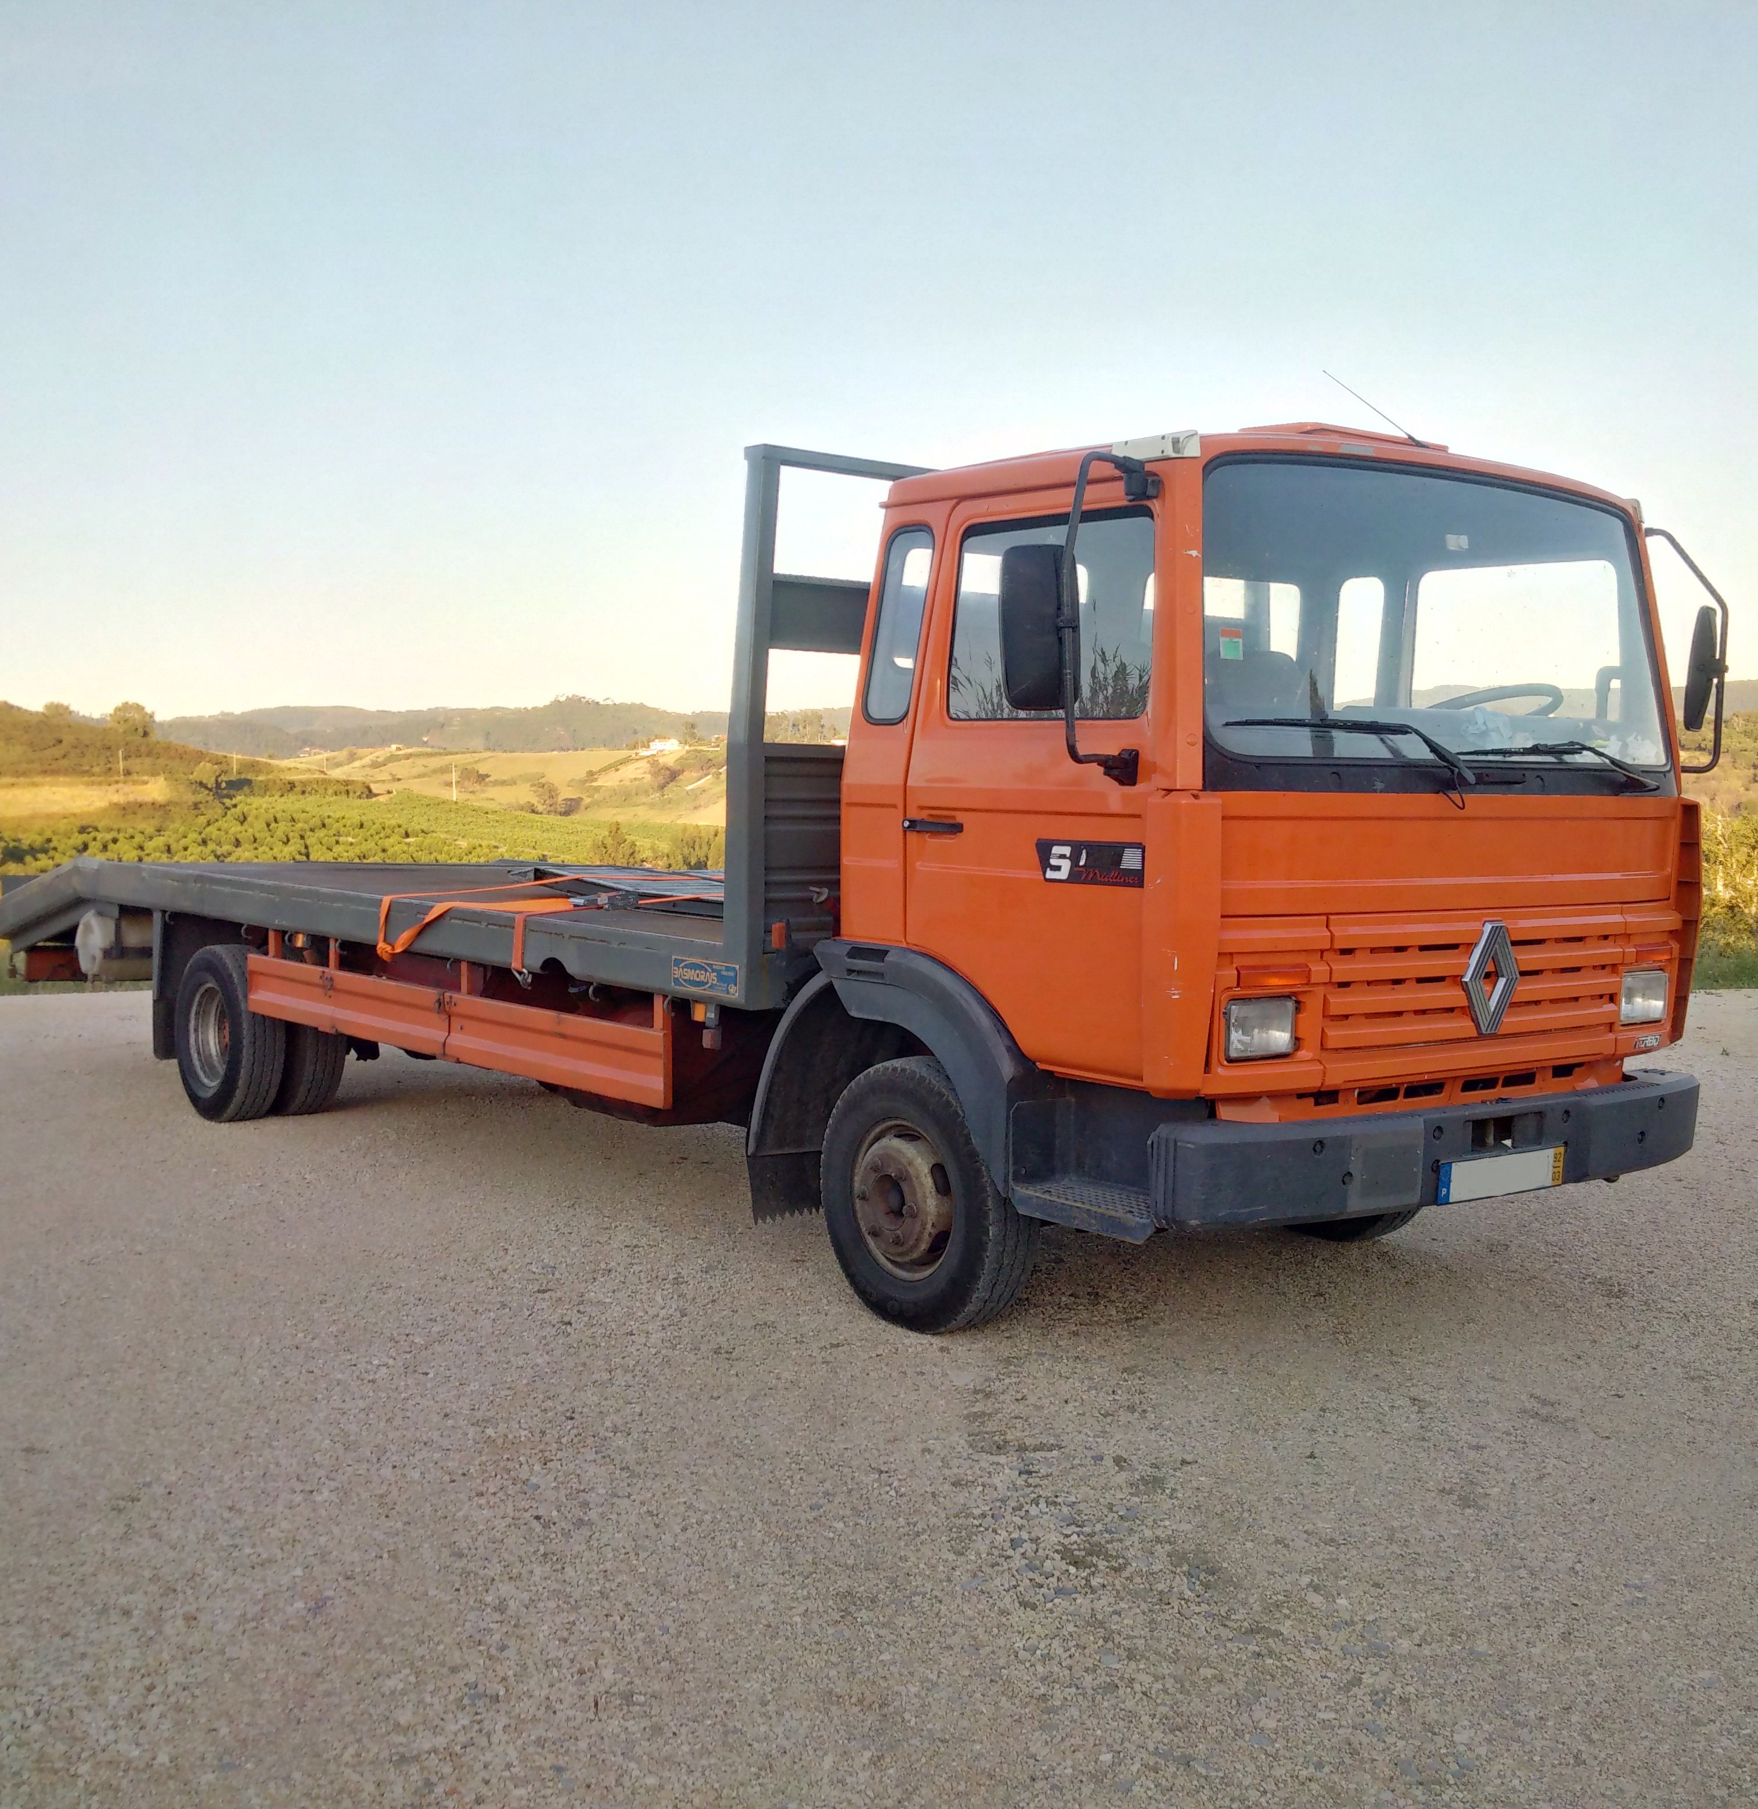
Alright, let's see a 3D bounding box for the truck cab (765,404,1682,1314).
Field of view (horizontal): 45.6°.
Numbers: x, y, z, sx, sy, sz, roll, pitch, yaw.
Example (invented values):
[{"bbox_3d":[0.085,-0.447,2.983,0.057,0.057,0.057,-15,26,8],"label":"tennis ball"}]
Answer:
[{"bbox_3d":[1.122,-0.048,6.310,2.260,2.480,1.920,-1,4,-37],"label":"truck cab"}]

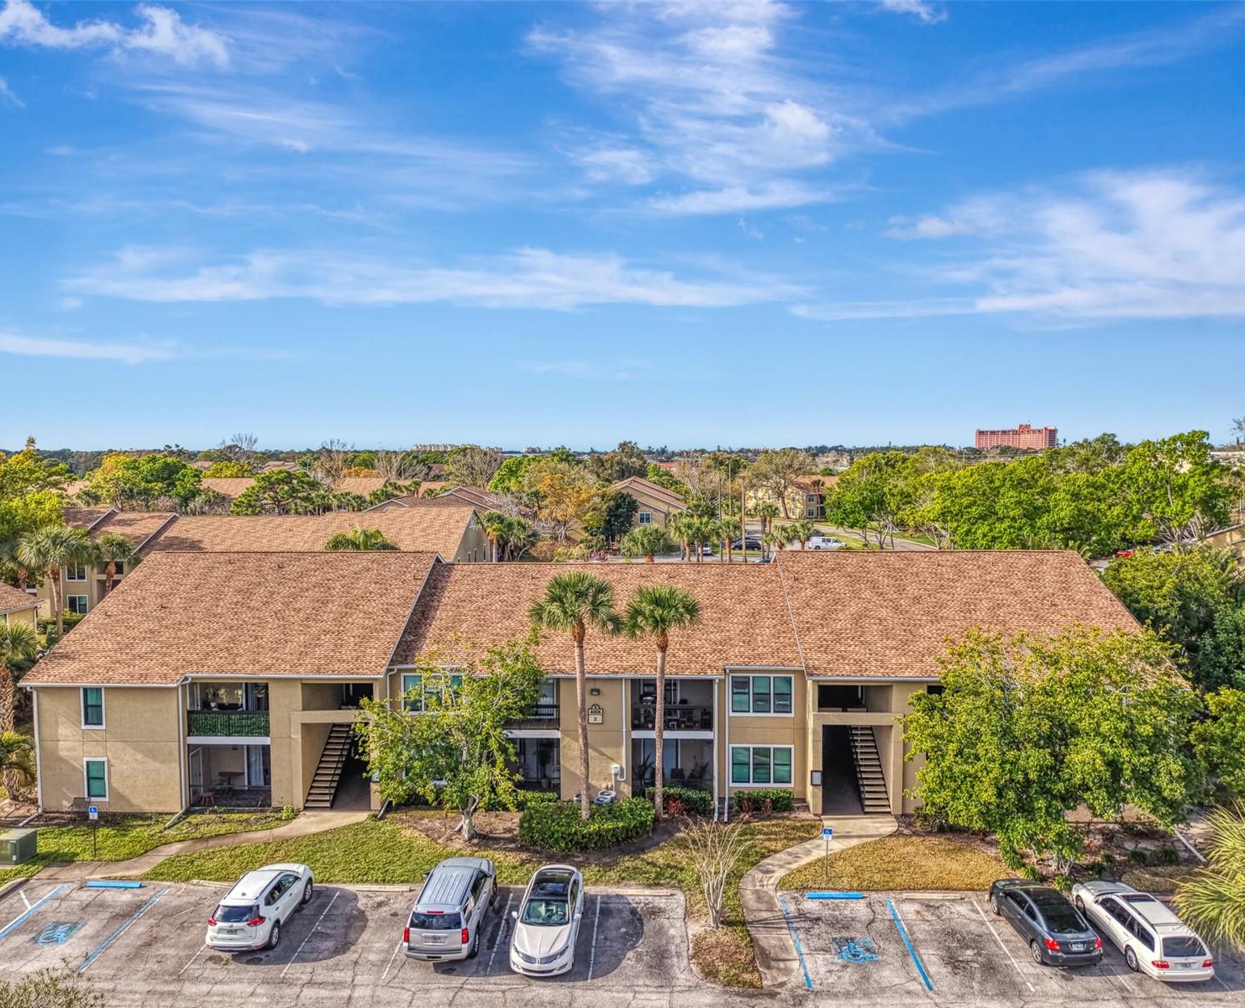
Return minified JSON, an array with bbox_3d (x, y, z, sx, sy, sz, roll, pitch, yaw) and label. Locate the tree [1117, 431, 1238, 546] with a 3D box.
[{"bbox_3d":[82.022,-1.959,138.115,15.800,17.664,15.300,0,3,0],"label":"tree"}]

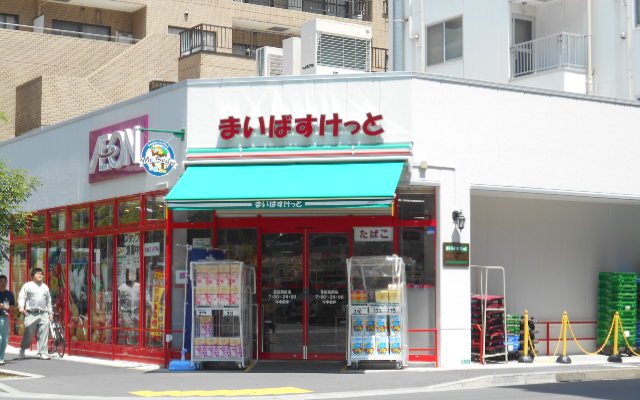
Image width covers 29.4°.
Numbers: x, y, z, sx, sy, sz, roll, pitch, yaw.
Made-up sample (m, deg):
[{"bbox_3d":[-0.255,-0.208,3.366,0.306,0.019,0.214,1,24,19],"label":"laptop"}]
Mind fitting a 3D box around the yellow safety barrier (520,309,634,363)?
[{"bbox_3d":[4.383,2.252,20.485,2.265,0.880,0.260,1,-5,-20],"label":"yellow safety barrier"}]

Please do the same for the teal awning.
[{"bbox_3d":[-0.525,-0.229,18.751,3.598,0.840,1.047,-1,-4,11],"label":"teal awning"}]

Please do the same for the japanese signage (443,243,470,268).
[{"bbox_3d":[2.152,0.868,19.286,0.542,0.363,0.040,3,-5,-34],"label":"japanese signage"}]

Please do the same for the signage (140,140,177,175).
[{"bbox_3d":[-2.574,-0.671,19.488,0.631,0.602,0.070,3,-5,-33],"label":"signage"}]

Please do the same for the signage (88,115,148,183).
[{"bbox_3d":[-3.569,-0.875,21.675,0.180,0.968,2.576,3,-5,-33],"label":"signage"}]

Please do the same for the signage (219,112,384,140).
[{"bbox_3d":[-0.300,-1.152,19.200,2.656,0.400,0.140,-1,-4,11],"label":"signage"}]

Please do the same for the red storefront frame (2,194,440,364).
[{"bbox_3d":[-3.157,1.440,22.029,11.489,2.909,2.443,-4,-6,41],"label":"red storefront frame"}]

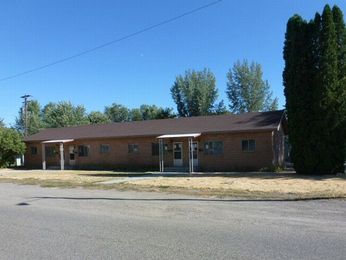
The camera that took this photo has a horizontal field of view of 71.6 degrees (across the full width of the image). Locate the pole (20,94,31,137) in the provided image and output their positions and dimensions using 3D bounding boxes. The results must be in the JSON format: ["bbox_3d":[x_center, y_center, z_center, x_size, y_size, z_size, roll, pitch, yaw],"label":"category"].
[{"bbox_3d":[-28.015,-0.321,45.551,2.400,12.883,0.400,-4,-5,30],"label":"pole"}]

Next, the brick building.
[{"bbox_3d":[-3.456,1.705,27.468,28.859,4.900,9.600,-4,-4,25],"label":"brick building"}]

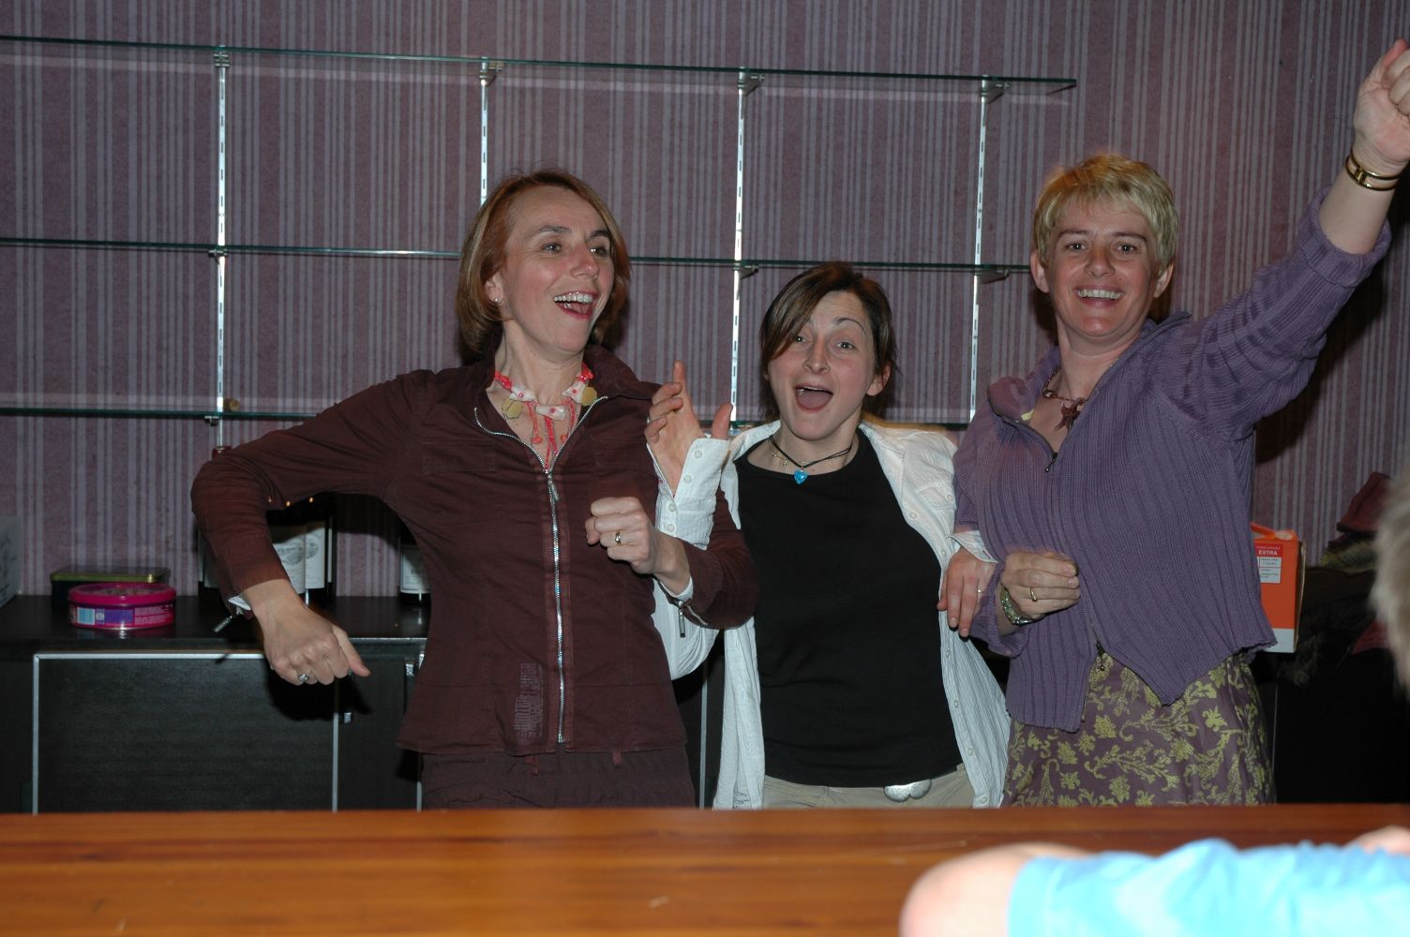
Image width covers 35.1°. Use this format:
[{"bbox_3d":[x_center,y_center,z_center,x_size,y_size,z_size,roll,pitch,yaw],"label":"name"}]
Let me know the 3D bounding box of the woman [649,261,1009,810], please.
[{"bbox_3d":[0.148,0.515,2.885,0.460,1.550,0.420,2,5,2],"label":"woman"}]

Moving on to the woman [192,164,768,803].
[{"bbox_3d":[-0.269,0.464,2.750,0.660,1.655,0.480,1,5,-7],"label":"woman"}]

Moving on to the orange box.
[{"bbox_3d":[1.012,0.217,4.053,0.121,0.216,0.101,2,5,9],"label":"orange box"}]

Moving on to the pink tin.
[{"bbox_3d":[-1.034,0.245,3.965,0.185,0.054,0.185,1,5,0],"label":"pink tin"}]

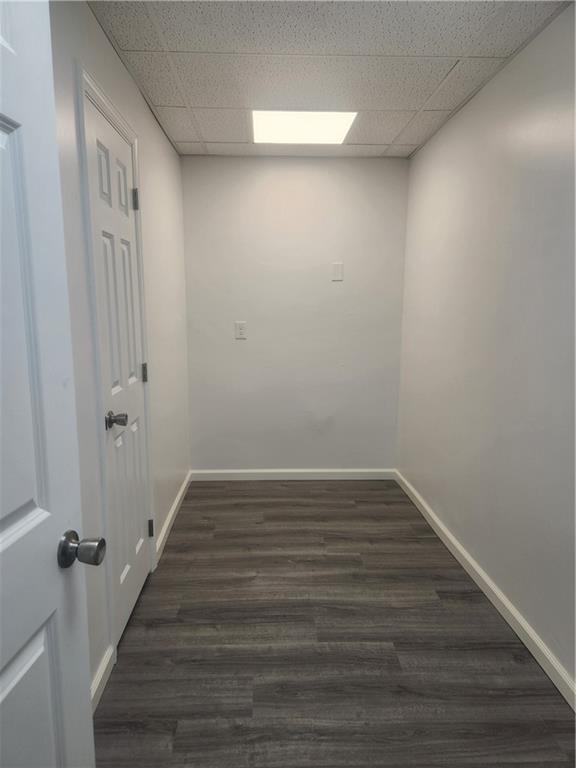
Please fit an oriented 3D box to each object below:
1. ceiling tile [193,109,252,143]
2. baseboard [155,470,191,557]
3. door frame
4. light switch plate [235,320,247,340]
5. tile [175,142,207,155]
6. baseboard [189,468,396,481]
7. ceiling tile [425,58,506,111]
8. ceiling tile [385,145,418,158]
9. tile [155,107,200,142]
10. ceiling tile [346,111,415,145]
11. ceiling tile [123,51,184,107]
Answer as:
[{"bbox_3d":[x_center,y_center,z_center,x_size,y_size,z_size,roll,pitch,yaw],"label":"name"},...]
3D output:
[{"bbox_3d":[-0.378,-1.511,2.995,0.297,0.019,0.600,0,9,-3],"label":"ceiling tile"},{"bbox_3d":[-0.725,0.804,3.321,0.013,0.086,1.245,0,9,-3],"label":"baseboard"},{"bbox_3d":[-0.721,-0.037,2.146,0.101,2.125,0.751,0,9,-3],"label":"door frame"},{"bbox_3d":[-0.348,-0.394,3.776,0.076,0.121,0.008,0,9,-3],"label":"light switch plate"},{"bbox_3d":[-0.659,-1.585,3.435,0.183,0.017,0.298,0,9,-3],"label":"tile"},{"bbox_3d":[0.047,0.705,3.965,1.606,0.087,0.014,0,9,-3],"label":"baseboard"},{"bbox_3d":[0.820,-1.422,2.446,0.200,0.019,0.600,0,9,-3],"label":"ceiling tile"},{"bbox_3d":[0.773,-1.595,3.499,0.202,0.017,0.298,0,9,-3],"label":"ceiling tile"},{"bbox_3d":[-0.638,-1.513,2.987,0.183,0.017,0.598,0,9,-3],"label":"tile"},{"bbox_3d":[0.538,-1.518,3.035,0.295,0.019,0.600,0,9,-3],"label":"ceiling tile"},{"bbox_3d":[-0.611,-1.419,2.393,0.183,0.017,0.595,0,9,-3],"label":"ceiling tile"}]

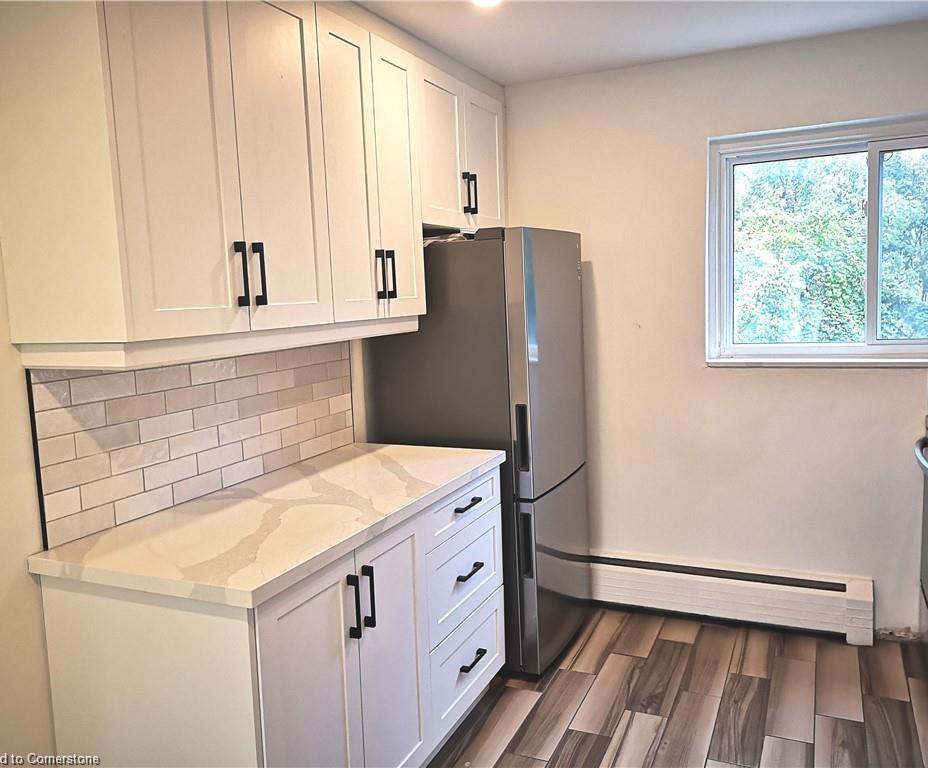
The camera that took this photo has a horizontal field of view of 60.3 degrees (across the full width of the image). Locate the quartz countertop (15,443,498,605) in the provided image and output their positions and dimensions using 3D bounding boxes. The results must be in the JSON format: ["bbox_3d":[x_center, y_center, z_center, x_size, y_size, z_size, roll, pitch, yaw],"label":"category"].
[{"bbox_3d":[-0.427,0.339,2.353,0.649,0.035,1.400,1,7,24],"label":"quartz countertop"}]

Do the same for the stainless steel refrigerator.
[{"bbox_3d":[0.085,0.250,3.315,0.699,1.698,0.661,1,7,24],"label":"stainless steel refrigerator"}]

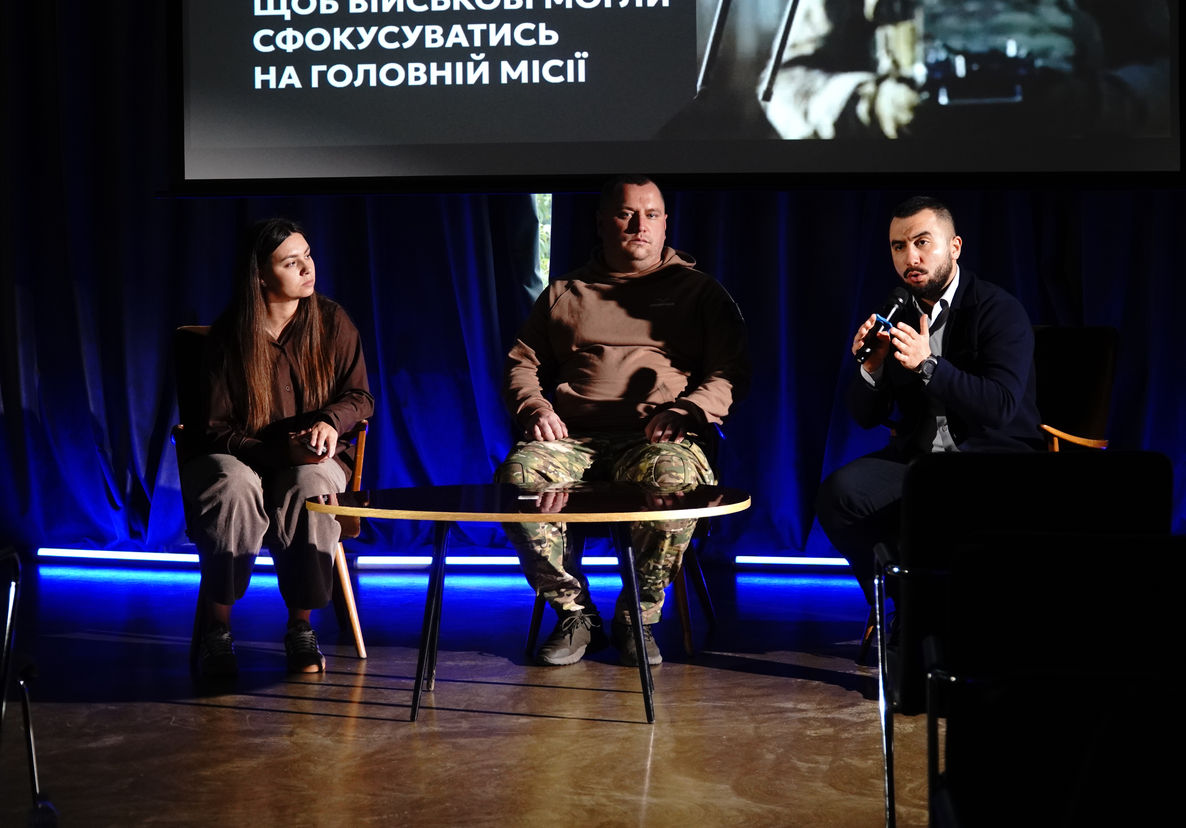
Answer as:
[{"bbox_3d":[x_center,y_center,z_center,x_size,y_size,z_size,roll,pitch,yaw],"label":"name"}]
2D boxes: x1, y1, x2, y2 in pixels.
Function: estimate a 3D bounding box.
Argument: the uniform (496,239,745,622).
[{"bbox_3d":[0.101,0.051,7.864,0.700,1.045,0.680,0,3,5],"label":"uniform"}]

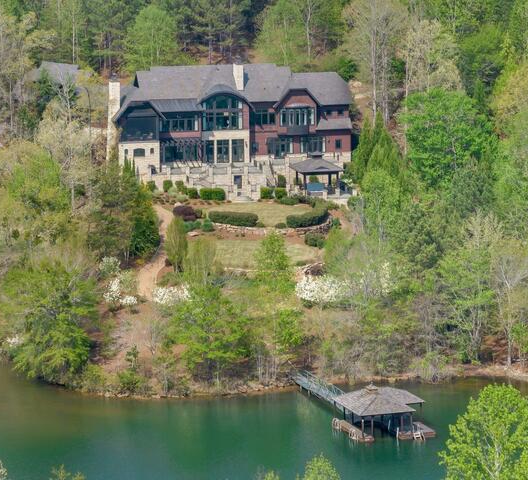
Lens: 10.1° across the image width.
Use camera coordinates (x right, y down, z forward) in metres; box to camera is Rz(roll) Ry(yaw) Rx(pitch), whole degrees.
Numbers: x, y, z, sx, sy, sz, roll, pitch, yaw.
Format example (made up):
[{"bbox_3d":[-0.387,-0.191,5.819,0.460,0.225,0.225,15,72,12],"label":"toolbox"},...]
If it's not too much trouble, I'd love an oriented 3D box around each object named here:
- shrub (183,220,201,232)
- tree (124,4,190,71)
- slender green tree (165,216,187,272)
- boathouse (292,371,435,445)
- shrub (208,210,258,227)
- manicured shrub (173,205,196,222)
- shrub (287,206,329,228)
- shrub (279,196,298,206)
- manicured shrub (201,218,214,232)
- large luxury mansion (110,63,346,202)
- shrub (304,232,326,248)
[{"bbox_3d":[-9.109,-1.696,374.000,2.200,1.300,2.000,0,11,0],"label":"shrub"},{"bbox_3d":[-15.965,-29.355,438.000,8.600,10.300,8.300,0,11,0],"label":"tree"},{"bbox_3d":[-10.347,0.532,352.000,2.700,6.300,2.700,0,11,0],"label":"slender green tree"},{"bbox_3d":[9.781,16.420,323.880,8.450,5.400,24.030,-4,12,-21],"label":"boathouse"},{"bbox_3d":[-3.873,-2.730,378.000,6.300,1.650,2.100,2,11,12],"label":"shrub"},{"bbox_3d":[-10.202,-3.401,382.000,3.000,1.900,2.700,0,11,0],"label":"manicured shrub"},{"bbox_3d":[5.568,-3.008,381.000,5.600,1.800,2.600,-8,14,-34],"label":"shrub"},{"bbox_3d":[3.185,-5.005,387.000,2.500,1.050,2.000,0,11,0],"label":"shrub"},{"bbox_3d":[-7.099,-1.822,374.000,1.750,1.600,1.700,0,11,0],"label":"manicured shrub"},{"bbox_3d":[-4.671,-14.960,403.000,30.500,15.500,20.000,-2,11,-9],"label":"large luxury mansion"},{"bbox_3d":[6.384,0.062,369.000,2.600,1.700,2.300,0,11,0],"label":"shrub"}]

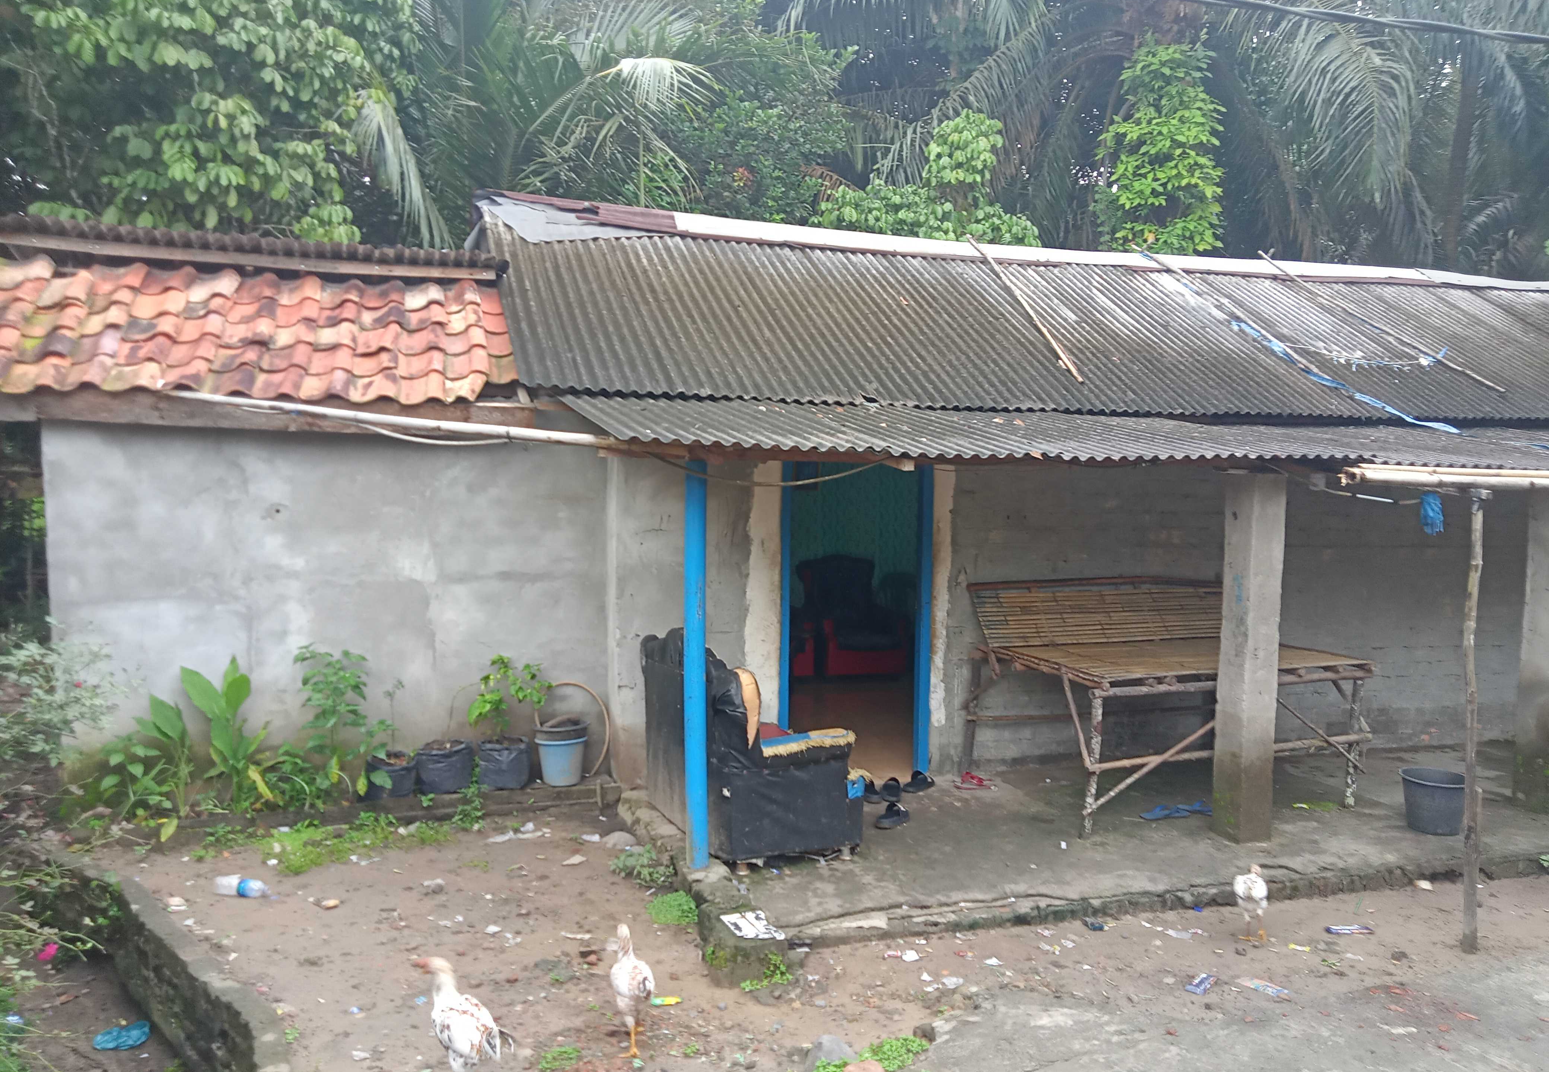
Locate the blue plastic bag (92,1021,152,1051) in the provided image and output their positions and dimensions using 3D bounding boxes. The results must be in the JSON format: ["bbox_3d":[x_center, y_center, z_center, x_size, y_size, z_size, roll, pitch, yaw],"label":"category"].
[{"bbox_3d":[-2.720,2.085,5.220,0.240,0.060,0.130,-1,4,-28],"label":"blue plastic bag"}]

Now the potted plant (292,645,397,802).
[{"bbox_3d":[-2.280,0.992,6.650,0.520,0.780,0.460,0,4,-14],"label":"potted plant"}]

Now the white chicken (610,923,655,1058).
[{"bbox_3d":[-0.445,1.414,3.920,0.140,0.400,0.290,-1,4,-21],"label":"white chicken"}]

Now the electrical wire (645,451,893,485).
[{"bbox_3d":[-0.024,-0.269,4.930,1.020,0.140,0.050,-1,4,-20],"label":"electrical wire"}]

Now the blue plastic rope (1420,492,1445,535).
[{"bbox_3d":[2.861,-0.097,5.450,0.100,0.185,0.090,0,4,-14],"label":"blue plastic rope"}]

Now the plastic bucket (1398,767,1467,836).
[{"bbox_3d":[3.133,1.255,5.920,0.350,0.255,0.350,1,4,0],"label":"plastic bucket"}]

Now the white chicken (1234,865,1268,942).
[{"bbox_3d":[1.938,1.471,5.072,0.135,0.305,0.260,2,4,22],"label":"white chicken"}]

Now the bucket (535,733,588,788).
[{"bbox_3d":[-1.168,1.233,6.870,0.285,0.255,0.285,0,4,-14],"label":"bucket"}]

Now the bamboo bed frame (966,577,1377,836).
[{"bbox_3d":[2.142,0.860,6.971,1.780,1.120,1.340,-1,4,-20],"label":"bamboo bed frame"}]

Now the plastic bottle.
[{"bbox_3d":[-2.191,1.440,5.150,0.240,0.074,0.074,2,4,17],"label":"plastic bottle"}]

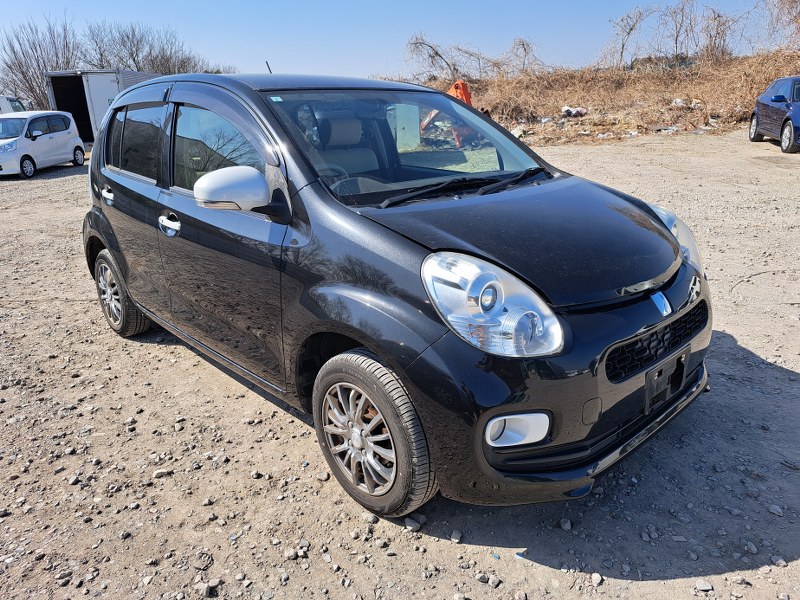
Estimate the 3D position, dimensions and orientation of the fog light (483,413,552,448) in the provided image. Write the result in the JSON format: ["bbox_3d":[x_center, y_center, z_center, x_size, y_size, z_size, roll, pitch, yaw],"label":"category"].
[{"bbox_3d":[0.321,0.355,1.505,0.200,0.105,0.080,-6,18,-13],"label":"fog light"}]

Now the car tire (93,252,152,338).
[{"bbox_3d":[-1.772,-0.046,3.547,0.168,0.566,0.566,-17,23,-41],"label":"car tire"}]

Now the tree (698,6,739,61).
[{"bbox_3d":[10.909,-9.128,19.000,1.600,2.000,1.500,8,20,27],"label":"tree"}]

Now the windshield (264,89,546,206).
[{"bbox_3d":[0.072,-0.699,2.405,1.270,0.120,0.910,-17,56,-41],"label":"windshield"}]

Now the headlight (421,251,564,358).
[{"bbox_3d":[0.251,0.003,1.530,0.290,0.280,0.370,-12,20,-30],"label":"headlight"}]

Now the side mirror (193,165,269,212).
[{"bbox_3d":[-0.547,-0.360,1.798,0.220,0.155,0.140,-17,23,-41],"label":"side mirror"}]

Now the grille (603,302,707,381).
[{"bbox_3d":[0.870,0.125,1.804,0.750,0.145,0.090,-17,23,-41],"label":"grille"}]

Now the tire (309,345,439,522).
[{"bbox_3d":[-0.083,0.437,1.855,0.168,0.566,0.566,-17,23,-41],"label":"tire"}]

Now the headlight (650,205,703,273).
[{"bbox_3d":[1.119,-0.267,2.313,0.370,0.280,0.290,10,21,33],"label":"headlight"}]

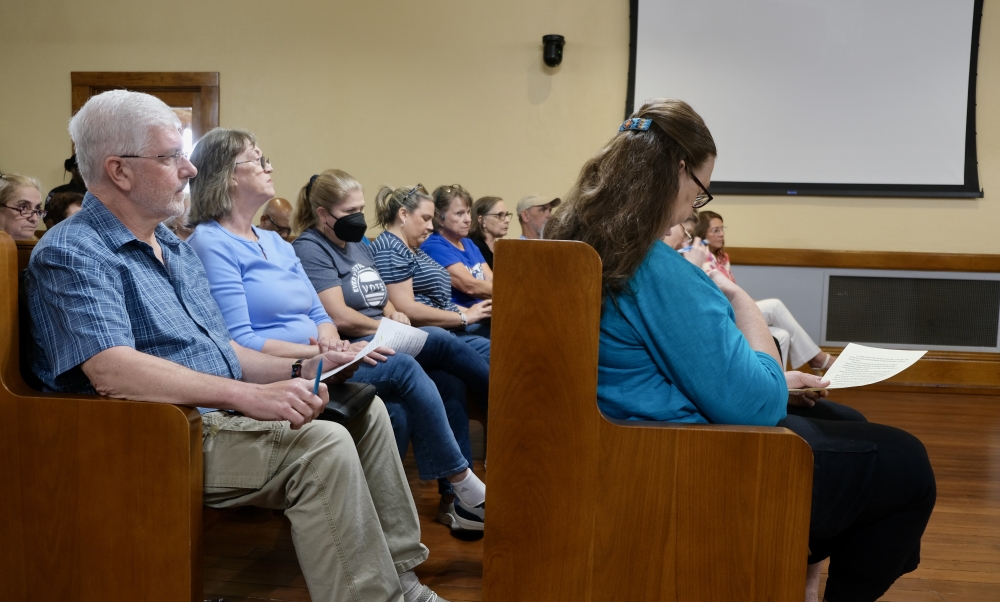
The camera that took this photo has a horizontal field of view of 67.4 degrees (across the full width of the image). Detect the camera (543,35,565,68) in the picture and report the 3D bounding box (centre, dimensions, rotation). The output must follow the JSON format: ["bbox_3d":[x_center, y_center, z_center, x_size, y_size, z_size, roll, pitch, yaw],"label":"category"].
[{"bbox_3d":[0.385,-1.797,5.400,0.160,0.240,0.170,1,3,0],"label":"camera"}]

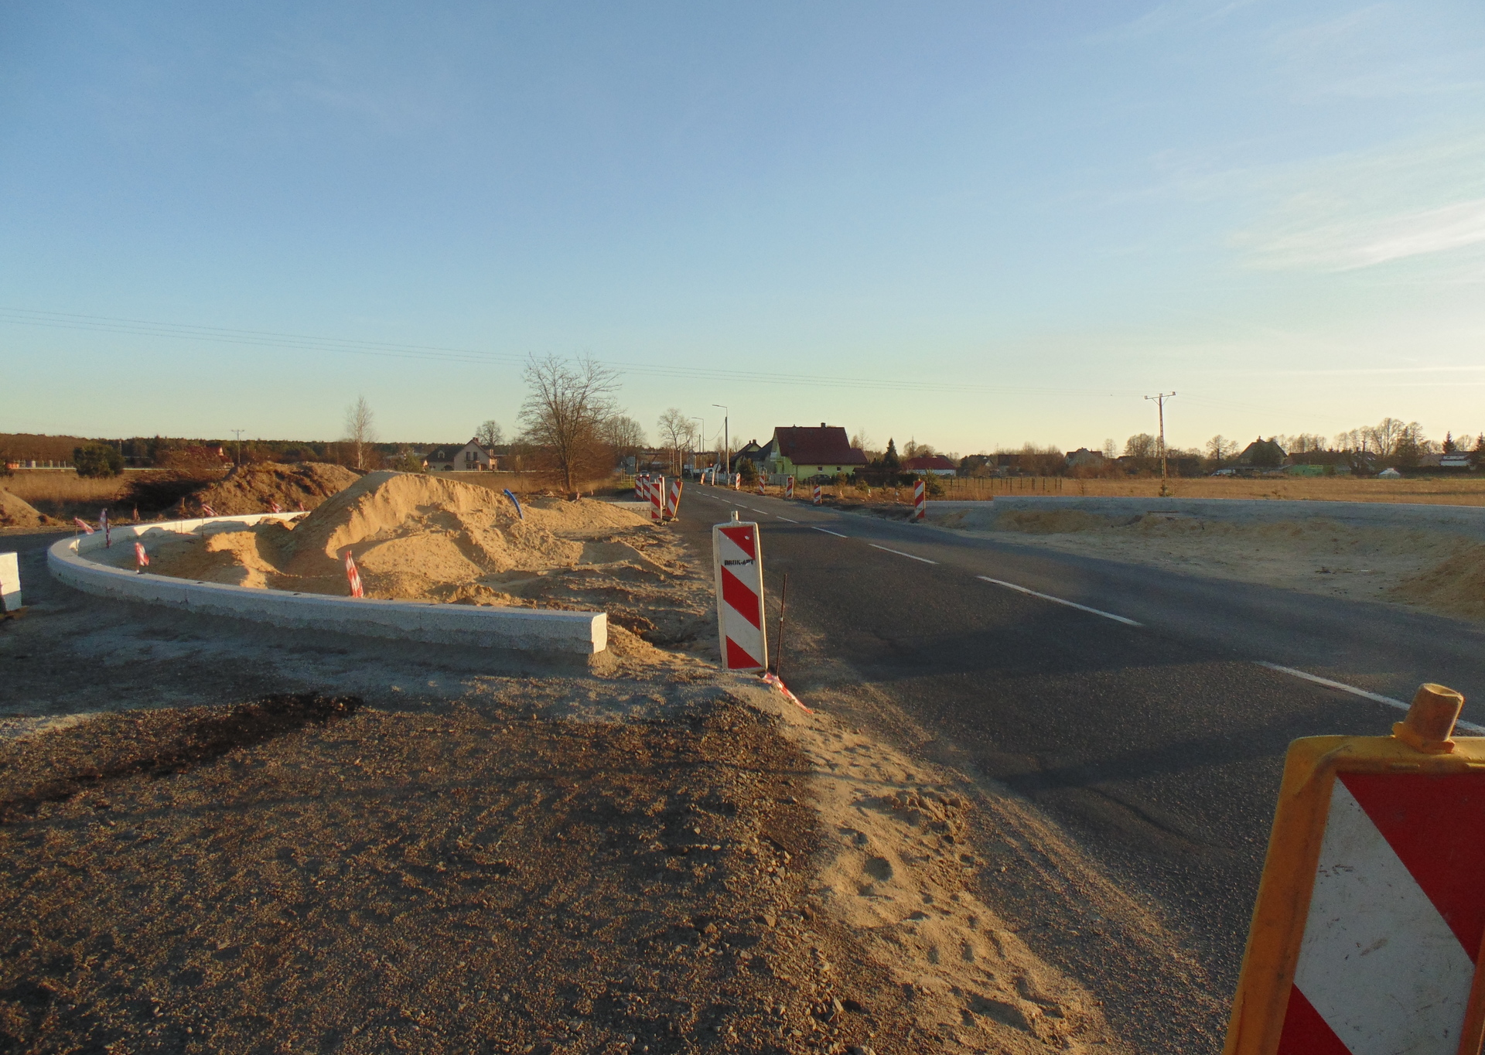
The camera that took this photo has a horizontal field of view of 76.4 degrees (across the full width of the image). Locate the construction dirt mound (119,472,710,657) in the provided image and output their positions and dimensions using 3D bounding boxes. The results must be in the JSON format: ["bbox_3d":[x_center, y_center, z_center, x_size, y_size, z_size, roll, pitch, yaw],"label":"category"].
[{"bbox_3d":[-3.800,-0.012,12.622,6.700,1.600,10.500,0,3,-6],"label":"construction dirt mound"}]

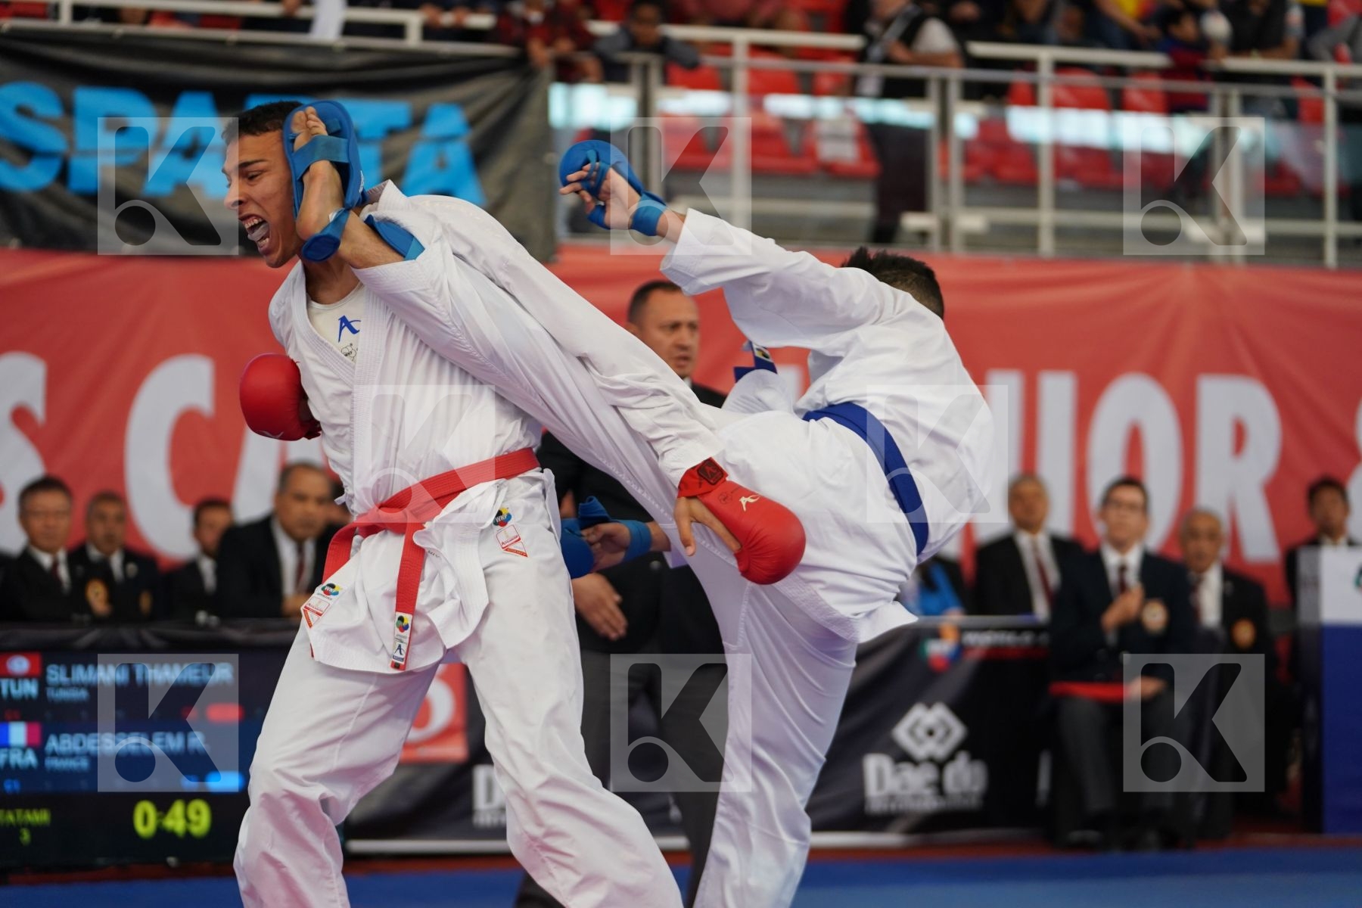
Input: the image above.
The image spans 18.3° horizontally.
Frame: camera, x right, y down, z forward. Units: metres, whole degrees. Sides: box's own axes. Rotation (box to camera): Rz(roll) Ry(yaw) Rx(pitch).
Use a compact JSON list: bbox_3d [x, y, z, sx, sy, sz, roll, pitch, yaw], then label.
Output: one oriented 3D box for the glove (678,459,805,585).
[{"bbox_3d":[0.103,0.106,6.800,0.220,0.115,0.110,45,-25,-12],"label":"glove"}]

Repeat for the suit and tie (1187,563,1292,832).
[{"bbox_3d":[1.979,0.892,15.500,0.520,0.970,0.660,-1,-2,13],"label":"suit and tie"}]

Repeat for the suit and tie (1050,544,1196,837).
[{"bbox_3d":[1.544,0.825,14.800,0.510,1.000,0.680,0,-2,2],"label":"suit and tie"}]

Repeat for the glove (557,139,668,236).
[{"bbox_3d":[-0.112,-0.438,7.000,0.125,0.205,0.105,-47,-1,30],"label":"glove"}]

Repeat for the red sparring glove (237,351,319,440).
[{"bbox_3d":[-0.641,-0.086,6.950,0.110,0.125,0.210,3,-10,31],"label":"red sparring glove"}]

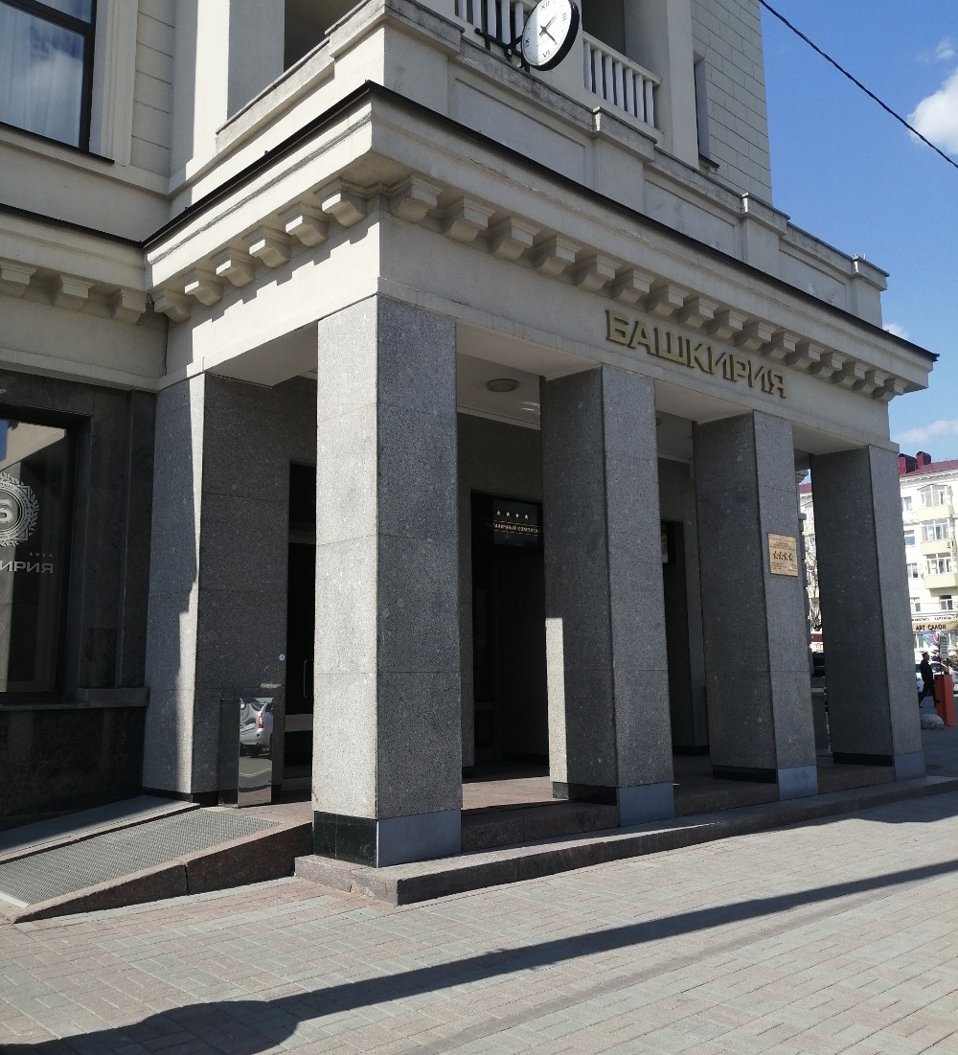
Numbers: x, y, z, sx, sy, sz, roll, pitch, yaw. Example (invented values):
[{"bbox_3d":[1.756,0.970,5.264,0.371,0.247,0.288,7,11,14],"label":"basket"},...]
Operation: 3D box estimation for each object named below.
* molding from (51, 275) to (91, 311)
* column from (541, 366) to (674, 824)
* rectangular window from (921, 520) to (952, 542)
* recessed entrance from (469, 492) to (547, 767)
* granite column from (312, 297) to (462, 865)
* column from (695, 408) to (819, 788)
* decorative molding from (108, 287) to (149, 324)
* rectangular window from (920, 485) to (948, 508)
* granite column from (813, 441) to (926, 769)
[{"bbox_3d":[-3.557,-2.068,8.764,0.283,0.265,0.255,7,-12,-41],"label":"molding"},{"bbox_3d":[1.085,0.564,8.606,0.705,3.769,0.740,7,-12,-41],"label":"column"},{"bbox_3d":[39.826,0.330,86.800,0.250,1.750,2.550,7,-12,-41],"label":"rectangular window"},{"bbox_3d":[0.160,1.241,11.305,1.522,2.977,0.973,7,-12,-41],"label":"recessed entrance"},{"bbox_3d":[-0.652,0.352,7.071,0.705,3.780,0.740,7,-12,-41],"label":"granite column"},{"bbox_3d":[2.790,0.775,10.113,0.705,3.763,0.740,7,-12,-41],"label":"column"},{"bbox_3d":[-3.172,-2.020,9.103,0.274,0.265,0.255,7,-12,-41],"label":"decorative molding"},{"bbox_3d":[39.743,-2.675,87.000,0.250,1.750,2.500,7,-12,-41],"label":"rectangular window"},{"bbox_3d":[4.539,0.994,11.657,0.705,3.763,0.740,7,-12,-41],"label":"granite column"}]

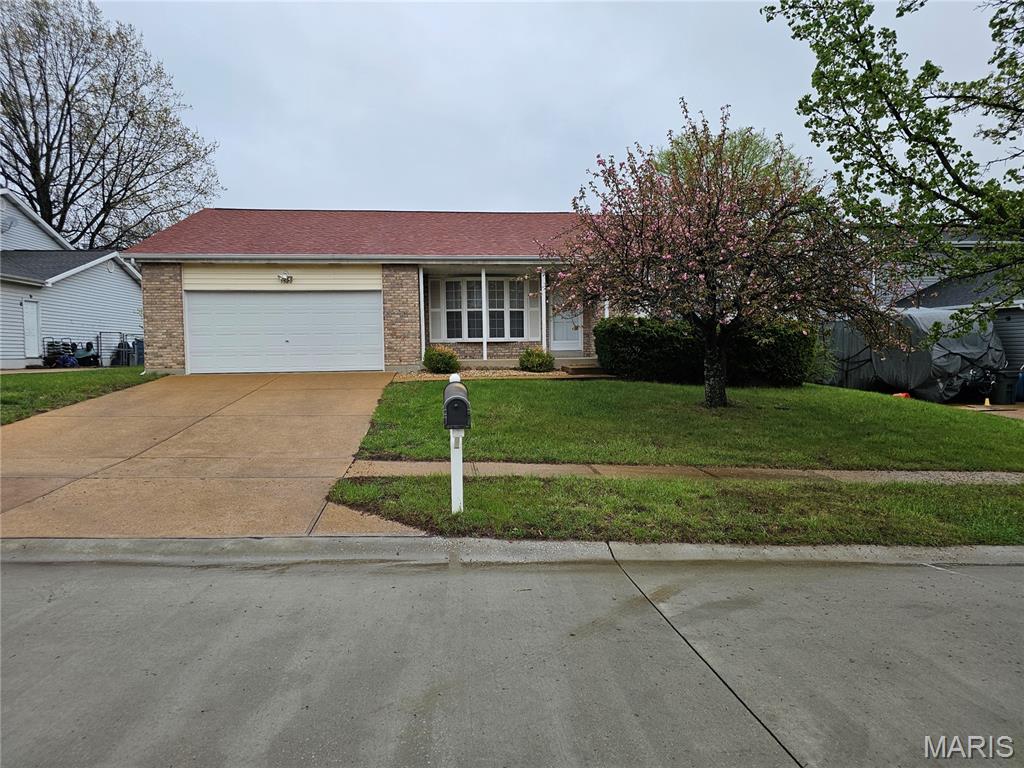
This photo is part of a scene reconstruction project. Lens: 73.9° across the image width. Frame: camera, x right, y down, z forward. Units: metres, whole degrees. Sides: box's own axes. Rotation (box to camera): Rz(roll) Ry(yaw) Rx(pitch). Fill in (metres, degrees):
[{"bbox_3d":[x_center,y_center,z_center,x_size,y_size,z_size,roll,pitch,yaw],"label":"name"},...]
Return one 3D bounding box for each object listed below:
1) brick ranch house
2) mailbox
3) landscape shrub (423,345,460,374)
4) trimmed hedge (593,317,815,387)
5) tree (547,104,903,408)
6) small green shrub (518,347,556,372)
[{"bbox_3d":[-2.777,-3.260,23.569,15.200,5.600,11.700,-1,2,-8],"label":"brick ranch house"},{"bbox_3d":[-0.510,0.213,6.253,0.235,0.285,0.530,-1,11,-8],"label":"mailbox"},{"bbox_3d":[-1.864,-0.601,17.704,0.970,0.800,0.920,-1,2,-8],"label":"landscape shrub"},{"bbox_3d":[5.069,-0.805,18.070,5.600,1.720,1.500,-1,2,-8],"label":"trimmed hedge"},{"bbox_3d":[4.264,-2.623,14.173,7.200,6.300,6.500,-1,2,-8],"label":"tree"},{"bbox_3d":[0.667,-0.645,18.009,0.980,0.720,0.900,-1,2,-8],"label":"small green shrub"}]

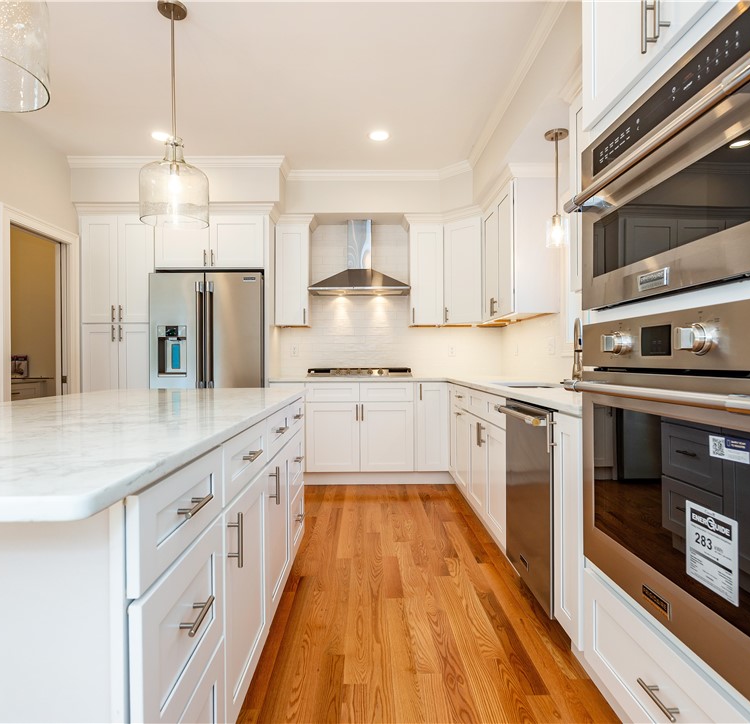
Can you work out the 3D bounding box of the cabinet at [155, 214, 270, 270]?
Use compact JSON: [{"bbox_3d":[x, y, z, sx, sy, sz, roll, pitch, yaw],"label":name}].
[{"bbox_3d":[-1.374,-0.998,4.316,0.929,0.467,0.610,0,0,-1],"label":"cabinet"}]

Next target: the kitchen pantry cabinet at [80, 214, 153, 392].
[{"bbox_3d":[-2.139,-0.087,4.309,0.606,2.285,0.610,0,0,-1],"label":"kitchen pantry cabinet"}]

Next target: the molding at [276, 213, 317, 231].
[{"bbox_3d":[-0.715,-1.296,4.520,0.318,0.076,0.305,0,0,-1],"label":"molding"}]

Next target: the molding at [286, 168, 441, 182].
[{"bbox_3d":[-0.105,-1.655,4.273,1.383,0.075,0.070,0,0,-1],"label":"molding"}]

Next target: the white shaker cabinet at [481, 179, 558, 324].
[{"bbox_3d":[1.097,-0.804,3.729,0.332,0.923,0.815,0,0,-1],"label":"white shaker cabinet"}]

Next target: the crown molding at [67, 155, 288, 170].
[{"bbox_3d":[-1.611,-1.634,3.944,1.750,0.073,0.062,0,0,-1],"label":"crown molding"}]

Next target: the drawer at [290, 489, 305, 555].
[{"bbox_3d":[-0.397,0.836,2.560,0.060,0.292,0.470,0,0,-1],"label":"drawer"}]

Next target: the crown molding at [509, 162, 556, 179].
[{"bbox_3d":[1.077,-1.301,3.292,0.351,0.074,0.065,0,0,-1],"label":"crown molding"}]

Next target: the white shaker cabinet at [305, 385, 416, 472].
[{"bbox_3d":[-0.126,0.545,4.335,0.914,0.765,0.610,0,0,-1],"label":"white shaker cabinet"}]

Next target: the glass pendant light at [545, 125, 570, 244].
[{"bbox_3d":[1.060,-0.993,2.805,0.137,0.660,0.137,0,0,-1],"label":"glass pendant light"}]

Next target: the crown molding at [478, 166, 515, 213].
[{"bbox_3d":[0.927,-1.301,3.684,0.064,0.074,0.855,0,0,-1],"label":"crown molding"}]

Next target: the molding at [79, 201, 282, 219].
[{"bbox_3d":[-1.680,-1.290,4.078,1.674,0.076,0.080,0,0,-1],"label":"molding"}]

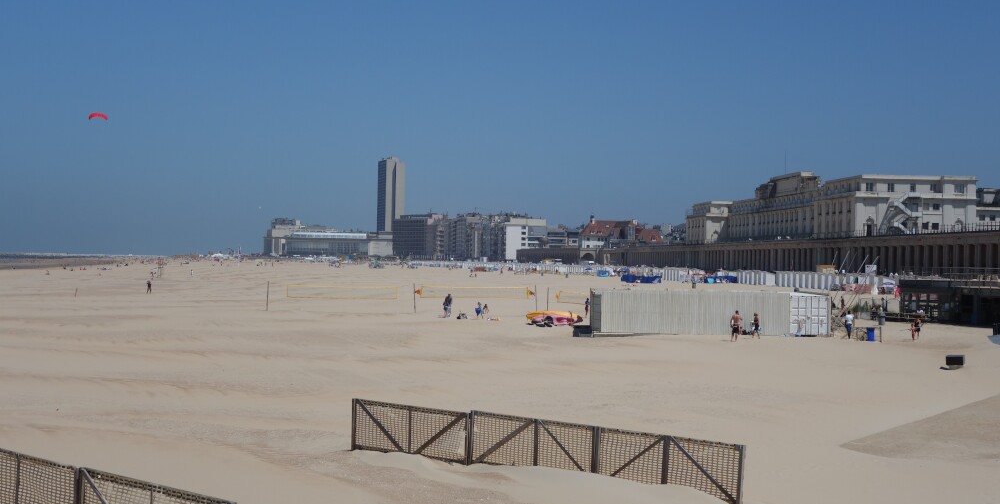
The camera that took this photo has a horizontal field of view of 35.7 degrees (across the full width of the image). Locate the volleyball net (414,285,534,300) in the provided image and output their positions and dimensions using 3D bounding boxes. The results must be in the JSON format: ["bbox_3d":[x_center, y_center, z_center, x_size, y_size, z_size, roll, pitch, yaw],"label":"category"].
[{"bbox_3d":[-2.091,3.368,129.000,9.700,1.050,0.080,1,0,0],"label":"volleyball net"}]

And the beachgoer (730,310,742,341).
[{"bbox_3d":[13.682,4.289,90.000,0.650,1.820,0.420,1,0,13],"label":"beachgoer"}]

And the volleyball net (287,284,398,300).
[{"bbox_3d":[-12.965,3.301,128.000,9.100,1.050,0.080,1,0,0],"label":"volleyball net"}]

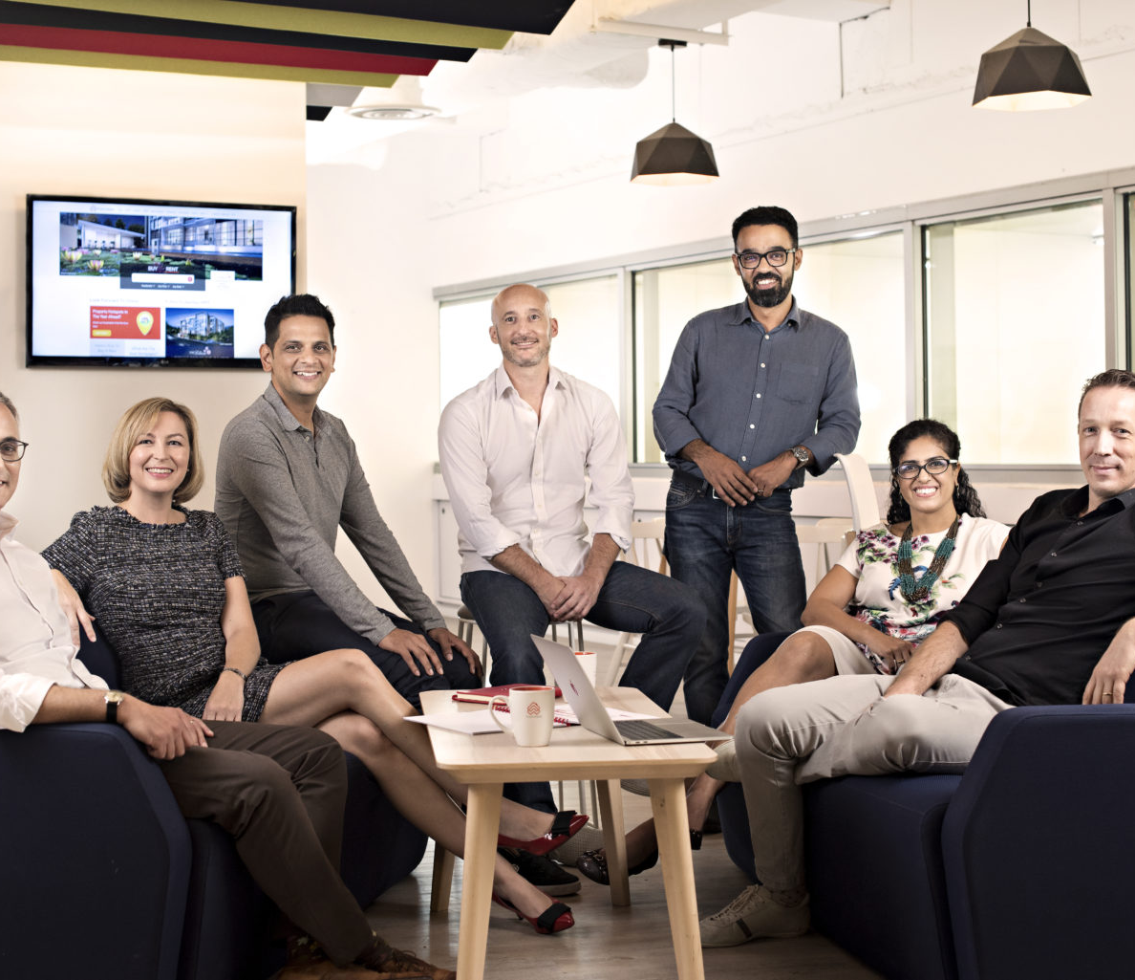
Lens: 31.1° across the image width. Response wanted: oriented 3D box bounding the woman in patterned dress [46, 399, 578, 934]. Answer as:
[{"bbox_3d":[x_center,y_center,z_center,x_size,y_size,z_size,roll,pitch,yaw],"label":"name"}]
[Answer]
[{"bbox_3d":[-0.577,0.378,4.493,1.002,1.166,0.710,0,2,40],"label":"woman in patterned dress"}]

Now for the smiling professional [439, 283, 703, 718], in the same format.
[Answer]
[{"bbox_3d":[0.001,0.195,5.332,0.662,1.486,0.660,-1,1,-5],"label":"smiling professional"}]

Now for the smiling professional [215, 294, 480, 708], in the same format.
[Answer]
[{"bbox_3d":[-0.477,0.241,4.923,0.544,1.419,0.806,-2,2,-42],"label":"smiling professional"}]

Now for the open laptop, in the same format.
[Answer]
[{"bbox_3d":[0.117,0.372,3.872,0.308,0.187,0.272,-1,1,-17],"label":"open laptop"}]

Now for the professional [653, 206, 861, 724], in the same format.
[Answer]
[{"bbox_3d":[0.500,0.089,5.377,0.544,1.685,0.418,0,1,8],"label":"professional"}]

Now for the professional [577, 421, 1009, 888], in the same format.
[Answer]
[{"bbox_3d":[0.596,0.385,4.946,0.850,1.110,0.784,-2,2,-42],"label":"professional"}]

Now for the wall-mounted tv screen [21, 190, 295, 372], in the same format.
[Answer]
[{"bbox_3d":[-1.517,-0.768,7.671,1.040,0.625,0.060,-1,1,-29],"label":"wall-mounted tv screen"}]

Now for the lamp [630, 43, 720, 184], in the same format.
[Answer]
[{"bbox_3d":[0.442,-1.557,8.400,0.362,0.575,0.362,-1,1,0],"label":"lamp"}]

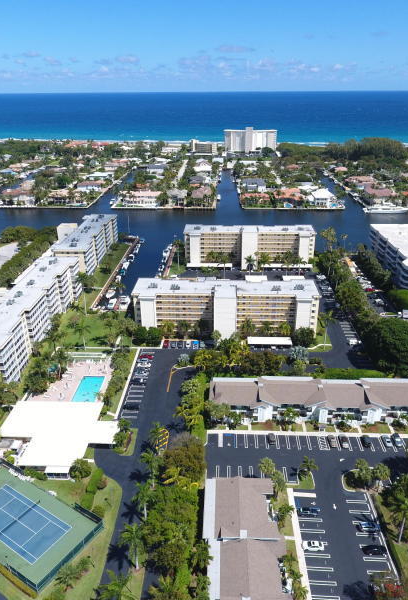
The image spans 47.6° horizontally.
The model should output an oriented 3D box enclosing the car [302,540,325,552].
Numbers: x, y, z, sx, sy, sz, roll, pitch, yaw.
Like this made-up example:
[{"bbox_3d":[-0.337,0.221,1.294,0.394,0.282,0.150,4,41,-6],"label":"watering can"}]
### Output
[{"bbox_3d":[24.153,53.866,101.871,4.500,1.450,1.820,0,24,1],"label":"car"}]

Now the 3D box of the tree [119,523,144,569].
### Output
[{"bbox_3d":[-13.969,51.653,94.666,5.200,10.600,5.200,1,24,2],"label":"tree"}]

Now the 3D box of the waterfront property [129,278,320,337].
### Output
[{"bbox_3d":[9.020,3.482,191.754,74.500,19.200,21.000,1,24,2],"label":"waterfront property"}]

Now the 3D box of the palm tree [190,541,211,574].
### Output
[{"bbox_3d":[-0.475,53.946,95.622,4.900,7.300,4.900,0,24,0],"label":"palm tree"}]

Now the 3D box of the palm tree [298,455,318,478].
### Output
[{"bbox_3d":[27.145,43.481,119.130,4.500,6.100,4.500,1,24,2],"label":"palm tree"}]

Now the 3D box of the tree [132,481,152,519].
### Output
[{"bbox_3d":[-13.636,46.902,106.634,4.800,10.600,4.800,1,24,2],"label":"tree"}]

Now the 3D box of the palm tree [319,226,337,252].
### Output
[{"bbox_3d":[72.893,-32.027,269.658,7.800,19.000,7.800,0,24,0],"label":"palm tree"}]

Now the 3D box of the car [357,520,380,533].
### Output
[{"bbox_3d":[37.945,51.499,105.068,4.500,1.650,1.850,1,24,2],"label":"car"}]

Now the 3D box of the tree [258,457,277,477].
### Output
[{"bbox_3d":[15.588,43.529,115.381,3.900,7.900,3.900,1,24,2],"label":"tree"}]

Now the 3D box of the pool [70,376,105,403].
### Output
[{"bbox_3d":[-38.848,30.802,155.787,7.600,1.500,16.000,1,24,2],"label":"pool"}]

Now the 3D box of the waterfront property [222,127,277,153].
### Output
[{"bbox_3d":[72.861,-248.570,719.853,81.000,36.000,23.000,1,24,3],"label":"waterfront property"}]

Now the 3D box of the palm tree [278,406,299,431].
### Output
[{"bbox_3d":[24.797,35.035,136.706,4.800,7.000,4.800,1,24,2],"label":"palm tree"}]

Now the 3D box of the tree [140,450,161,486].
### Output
[{"bbox_3d":[-12.776,43.384,115.906,5.400,9.800,5.400,0,24,0],"label":"tree"}]

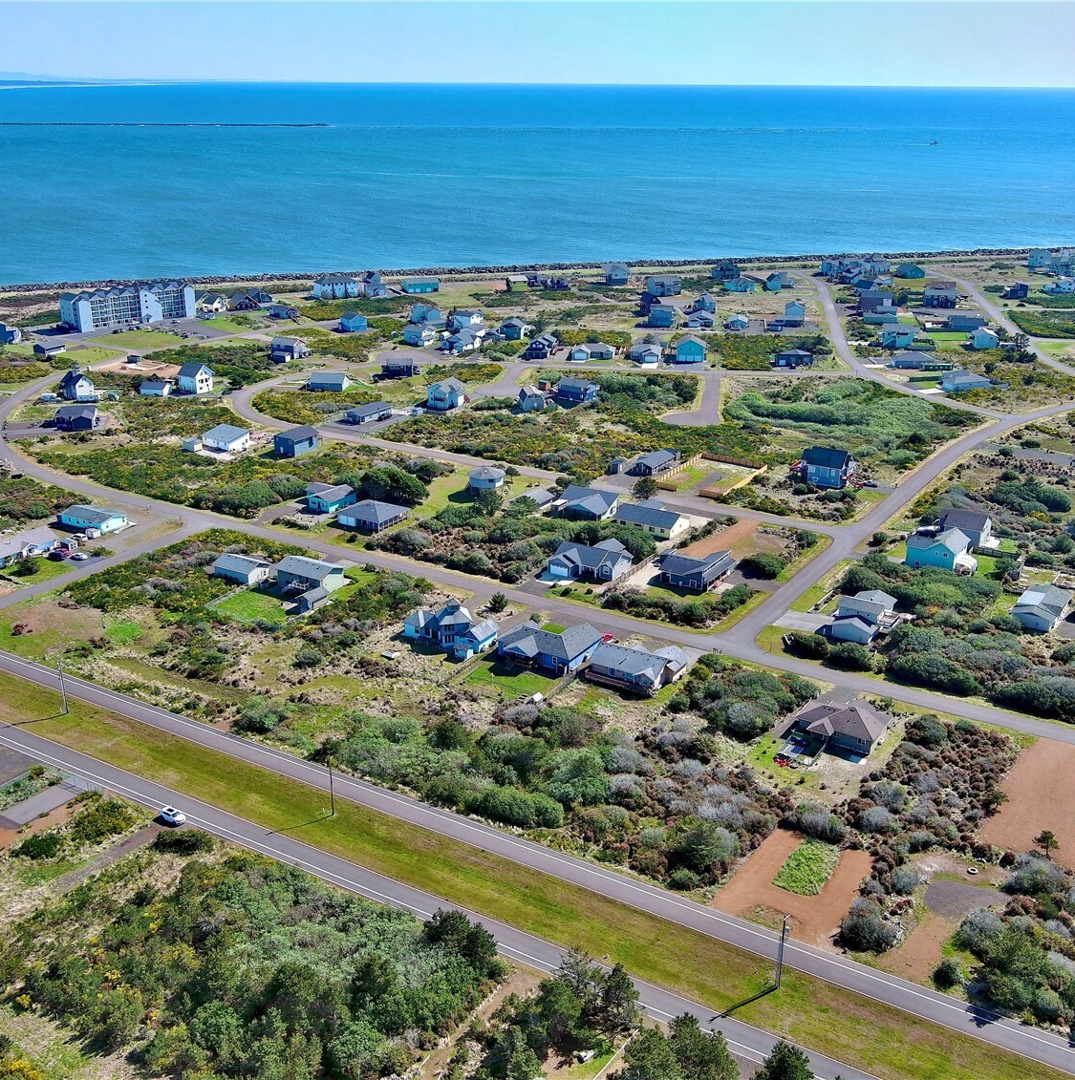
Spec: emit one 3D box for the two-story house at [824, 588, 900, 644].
[{"bbox_3d":[74.250,17.240,300.600,12.000,7.000,17.000,11,22,28],"label":"two-story house"}]

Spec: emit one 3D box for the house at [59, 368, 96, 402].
[{"bbox_3d":[-165.360,-56.520,471.120,8.400,9.800,10.500,-14,24,-35],"label":"house"}]

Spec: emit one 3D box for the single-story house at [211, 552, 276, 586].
[{"bbox_3d":[-67.820,6.310,303.540,12.600,4.500,8.800,12,23,30],"label":"single-story house"}]

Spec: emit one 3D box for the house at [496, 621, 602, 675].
[{"bbox_3d":[1.980,20.740,262.900,17.100,5.300,15.600,12,23,30],"label":"house"}]

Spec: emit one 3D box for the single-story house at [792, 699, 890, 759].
[{"bbox_3d":[58.514,33.999,249.056,16.800,5.700,16.600,12,23,29],"label":"single-story house"}]

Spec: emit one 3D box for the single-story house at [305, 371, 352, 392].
[{"bbox_3d":[-79.450,-60.950,501.160,13.900,5.300,10.000,4,20,9],"label":"single-story house"}]

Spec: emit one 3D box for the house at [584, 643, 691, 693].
[{"bbox_3d":[20.240,24.300,261.220,16.200,5.900,15.000,12,23,30],"label":"house"}]

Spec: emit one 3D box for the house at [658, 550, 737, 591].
[{"bbox_3d":[38.706,6.219,327.694,17.900,5.100,18.000,12,23,29],"label":"house"}]

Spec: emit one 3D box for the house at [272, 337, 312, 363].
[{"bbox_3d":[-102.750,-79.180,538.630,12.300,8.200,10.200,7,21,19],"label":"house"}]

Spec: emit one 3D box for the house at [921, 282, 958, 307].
[{"bbox_3d":[225.040,-136.900,730.880,17.500,11.000,18.000,4,20,11],"label":"house"}]

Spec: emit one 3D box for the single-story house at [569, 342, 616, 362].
[{"bbox_3d":[23.630,-78.870,544.410,17.400,5.300,14.000,3,20,7],"label":"single-story house"}]

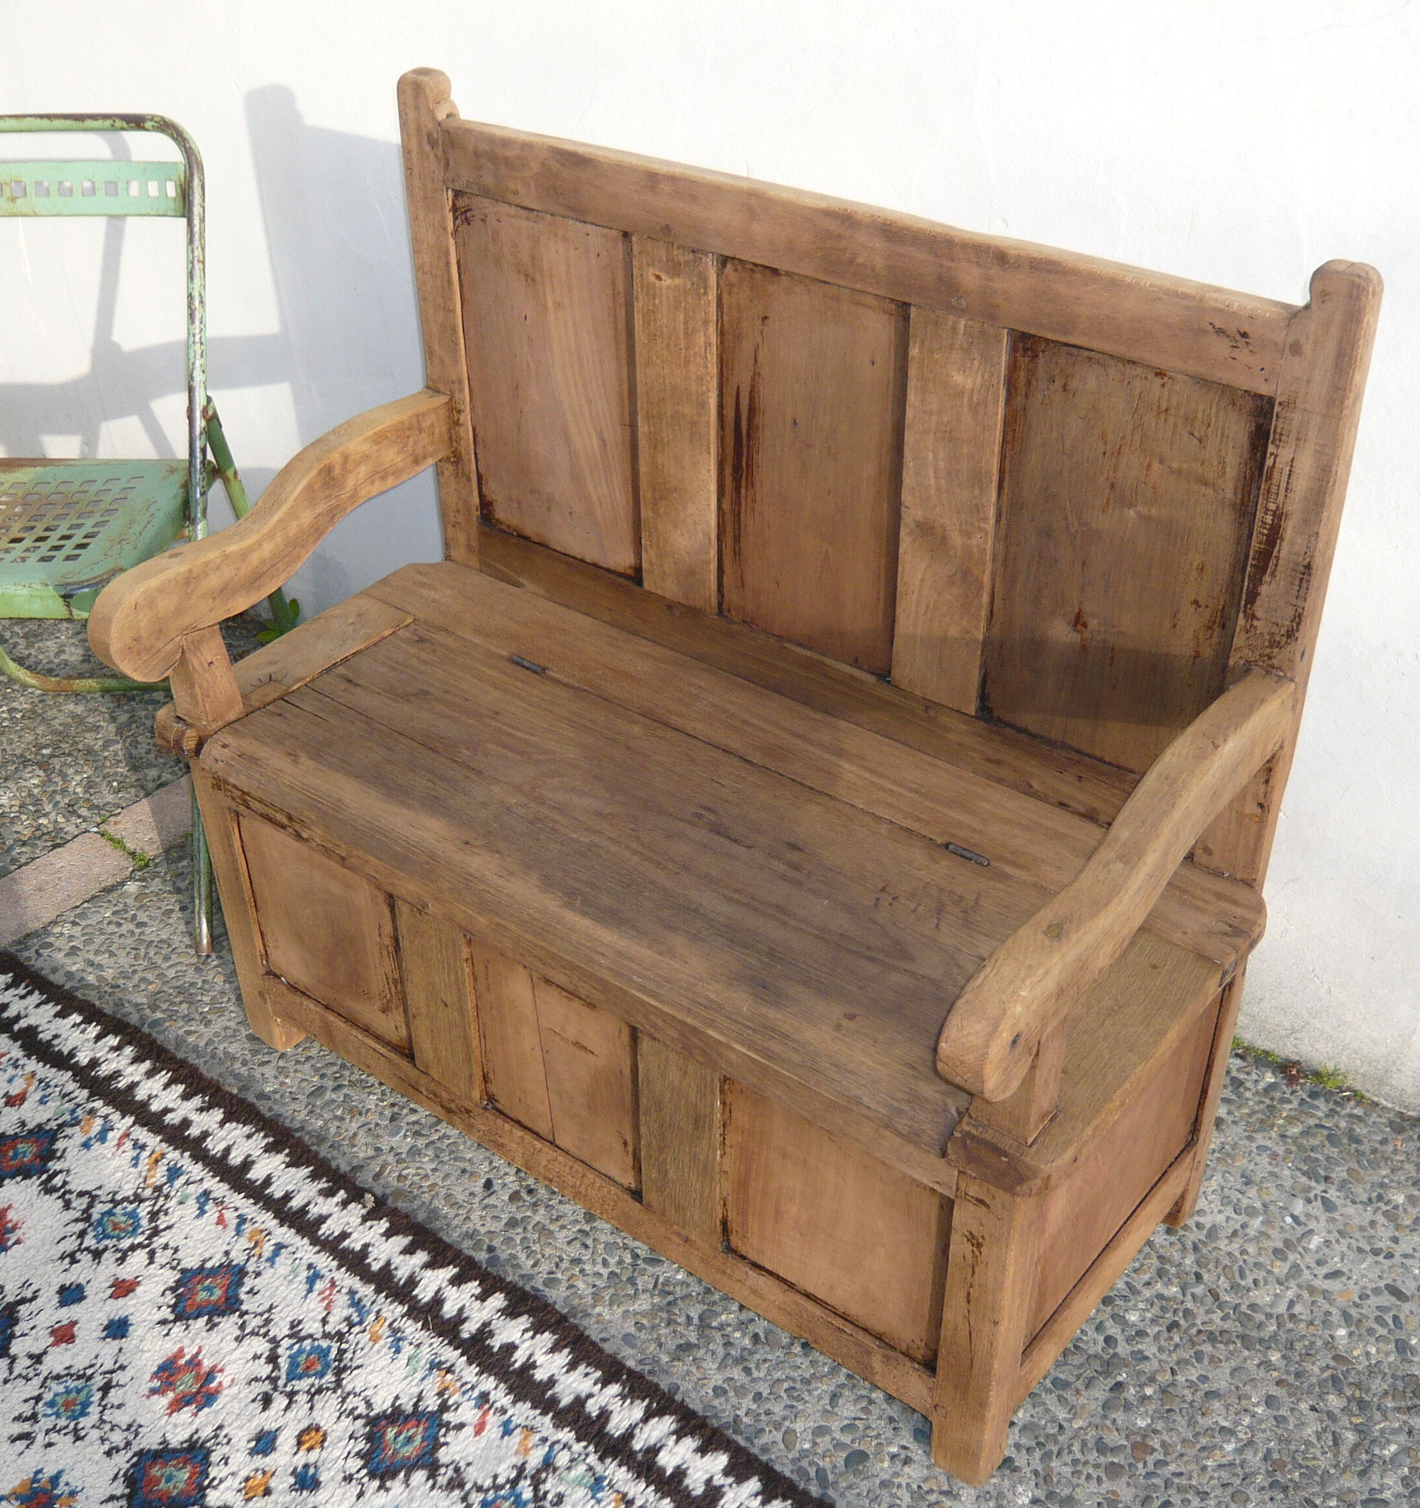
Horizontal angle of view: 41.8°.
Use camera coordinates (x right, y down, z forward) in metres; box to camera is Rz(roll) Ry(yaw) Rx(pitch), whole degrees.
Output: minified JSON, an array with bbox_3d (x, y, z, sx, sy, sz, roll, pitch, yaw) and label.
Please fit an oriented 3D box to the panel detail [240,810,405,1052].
[{"bbox_3d":[-0.387,0.184,1.907,0.228,0.218,0.020,23,41,31],"label":"panel detail"}]

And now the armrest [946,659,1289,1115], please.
[{"bbox_3d":[0.313,0.089,1.427,0.059,0.147,0.461,23,41,31],"label":"armrest"}]

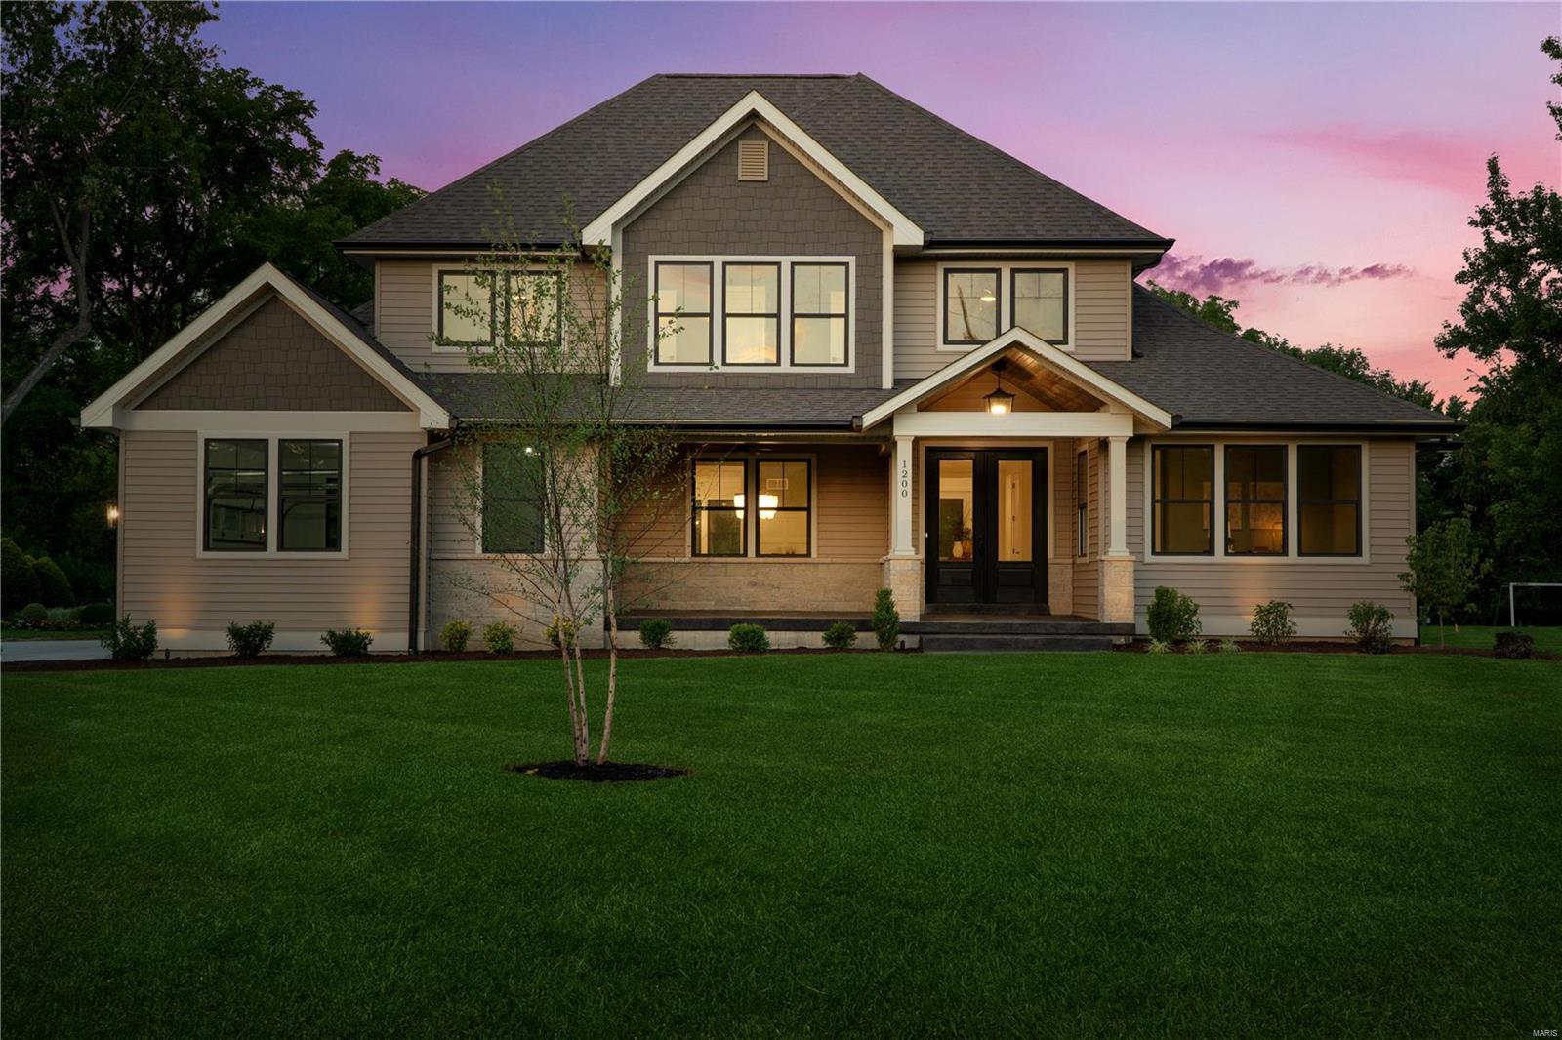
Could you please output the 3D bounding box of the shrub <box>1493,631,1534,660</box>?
[{"bbox_3d":[10.002,1.712,23.700,0.550,0.375,0.520,0,-1,1],"label":"shrub"}]

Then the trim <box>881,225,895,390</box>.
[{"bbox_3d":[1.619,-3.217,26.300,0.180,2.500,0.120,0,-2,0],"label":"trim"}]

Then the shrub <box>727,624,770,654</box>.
[{"bbox_3d":[-0.451,1.675,24.450,0.576,0.411,0.550,0,-2,0],"label":"shrub"}]

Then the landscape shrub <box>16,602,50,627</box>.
[{"bbox_3d":[-15.738,1.982,36.500,0.693,0.500,0.700,0,-1,1],"label":"landscape shrub"}]

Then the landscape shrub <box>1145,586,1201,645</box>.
[{"bbox_3d":[5.481,1.327,24.200,0.766,0.817,0.680,0,-1,1],"label":"landscape shrub"}]

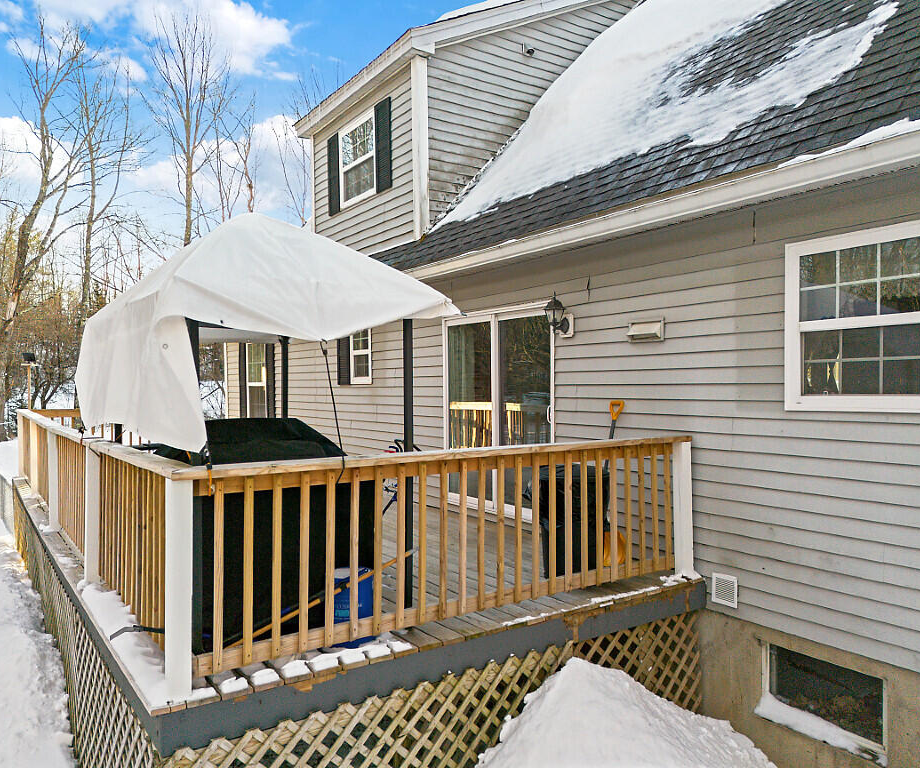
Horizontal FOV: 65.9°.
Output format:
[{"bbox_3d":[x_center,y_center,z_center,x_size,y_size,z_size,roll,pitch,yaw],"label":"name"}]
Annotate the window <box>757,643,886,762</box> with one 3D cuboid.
[{"bbox_3d":[2.242,1.917,4.382,0.100,0.460,0.788,0,0,-34],"label":"window"}]

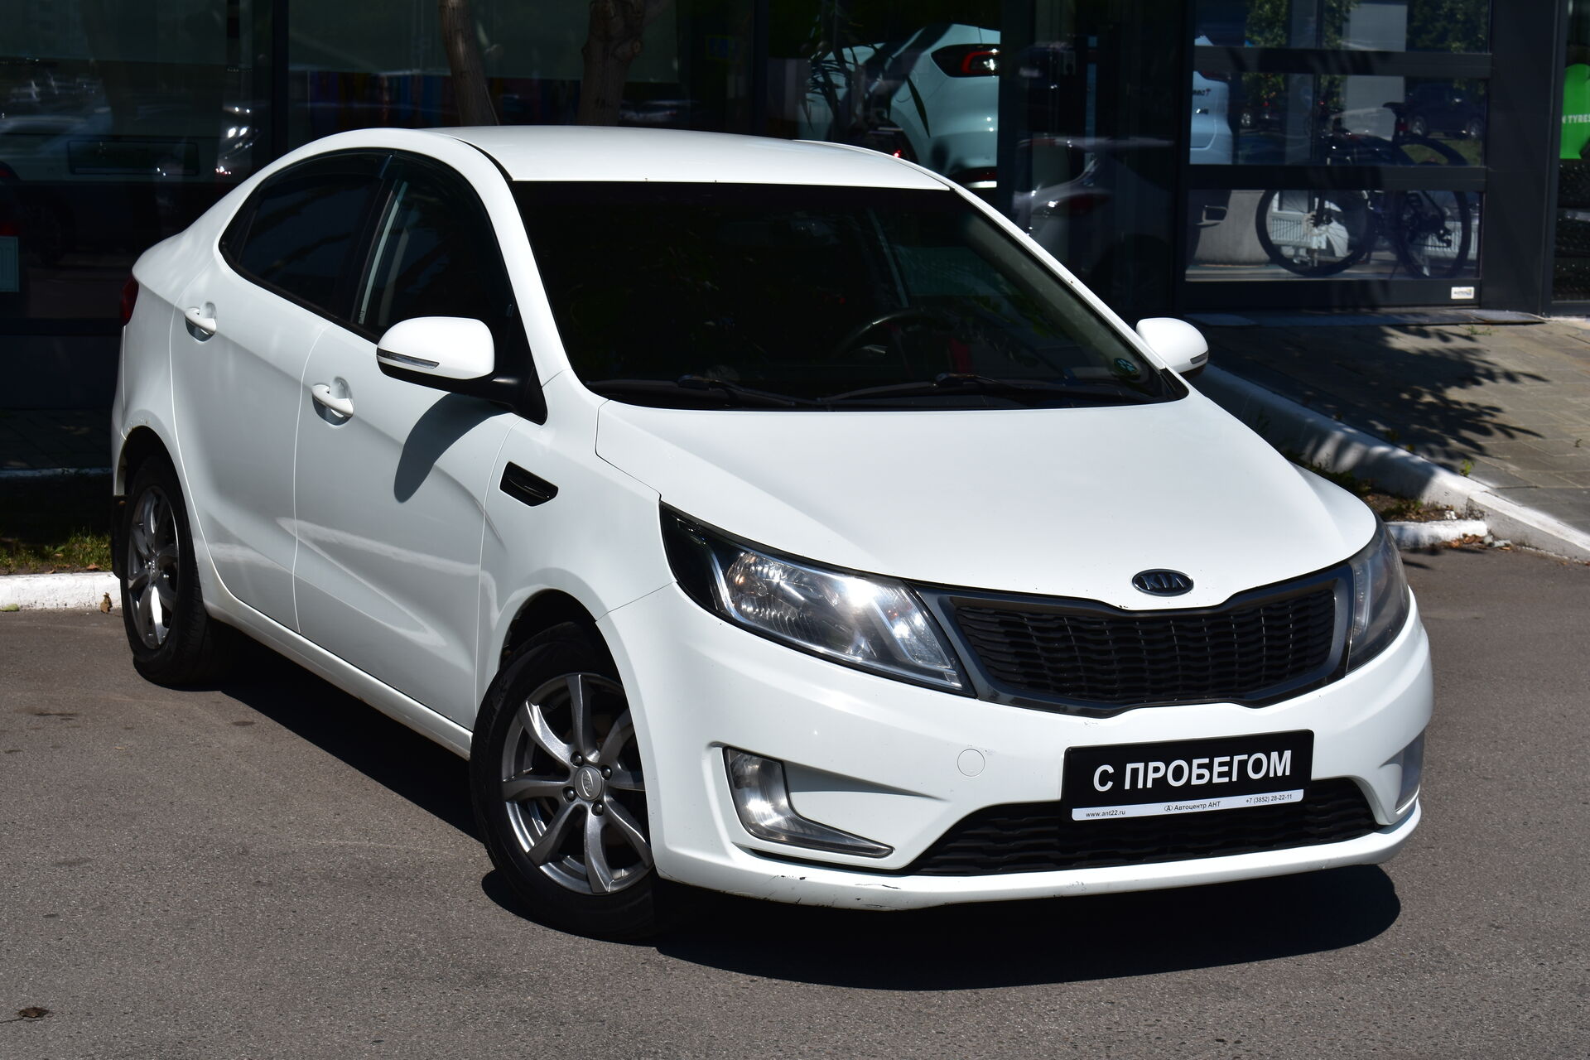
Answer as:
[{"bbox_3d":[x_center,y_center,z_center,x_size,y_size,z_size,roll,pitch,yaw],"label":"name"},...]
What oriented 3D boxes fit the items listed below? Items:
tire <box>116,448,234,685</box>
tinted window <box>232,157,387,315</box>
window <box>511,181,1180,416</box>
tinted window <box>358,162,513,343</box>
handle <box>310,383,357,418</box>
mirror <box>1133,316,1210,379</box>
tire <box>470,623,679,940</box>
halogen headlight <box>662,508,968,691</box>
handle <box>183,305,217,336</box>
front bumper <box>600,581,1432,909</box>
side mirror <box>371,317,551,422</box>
[{"bbox_3d":[-1.590,0.091,8.179,0.200,0.615,0.615,-2,9,-28],"label":"tire"},{"bbox_3d":[-1.186,-0.714,7.573,0.090,0.410,1.060,19,1,-26],"label":"tinted window"},{"bbox_3d":[0.082,-0.498,6.639,1.420,0.130,0.900,-2,36,-28],"label":"window"},{"bbox_3d":[-0.751,-0.566,6.753,0.090,0.410,0.900,19,-1,-31],"label":"tinted window"},{"bbox_3d":[-1.012,-0.283,6.917,0.050,0.055,0.220,-2,9,-28],"label":"handle"},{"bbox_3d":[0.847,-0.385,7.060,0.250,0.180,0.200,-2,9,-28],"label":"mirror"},{"bbox_3d":[-0.356,0.467,5.951,0.615,0.615,0.200,9,10,38],"label":"tire"},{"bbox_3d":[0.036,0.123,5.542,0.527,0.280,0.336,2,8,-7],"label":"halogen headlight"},{"bbox_3d":[-1.443,-0.504,7.698,0.050,0.055,0.210,-2,9,-28],"label":"handle"},{"bbox_3d":[0.531,0.356,5.865,1.660,0.540,0.720,-2,9,-28],"label":"front bumper"},{"bbox_3d":[-0.661,-0.321,6.204,0.260,0.185,0.270,-2,9,-28],"label":"side mirror"}]

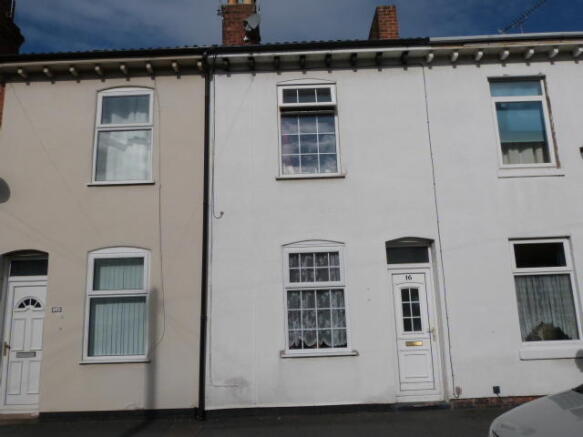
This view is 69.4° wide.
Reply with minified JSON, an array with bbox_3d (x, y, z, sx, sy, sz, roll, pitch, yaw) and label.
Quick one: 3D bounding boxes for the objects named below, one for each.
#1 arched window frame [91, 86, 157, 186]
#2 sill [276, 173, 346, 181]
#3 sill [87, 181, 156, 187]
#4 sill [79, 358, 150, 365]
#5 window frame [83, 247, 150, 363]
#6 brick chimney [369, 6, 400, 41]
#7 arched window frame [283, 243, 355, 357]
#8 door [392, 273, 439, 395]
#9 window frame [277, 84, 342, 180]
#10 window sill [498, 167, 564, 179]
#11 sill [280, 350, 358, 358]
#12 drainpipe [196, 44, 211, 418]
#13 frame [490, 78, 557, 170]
[{"bbox_3d":[-2.795,-1.401,7.139,1.021,1.729,0.100,-2,-10,1],"label":"arched window frame"},{"bbox_3d":[0.316,-0.662,6.877,1.116,0.064,0.120,-2,-10,1],"label":"sill"},{"bbox_3d":[-2.867,-0.594,7.168,1.150,0.050,0.130,-2,-10,0],"label":"sill"},{"bbox_3d":[-2.766,2.264,6.672,1.126,0.050,0.130,-2,-10,0],"label":"sill"},{"bbox_3d":[-2.698,1.338,6.632,1.034,1.761,0.100,-2,-10,1],"label":"window frame"},{"bbox_3d":[2.146,-4.151,9.810,0.442,0.988,1.100,-2,-10,1],"label":"brick chimney"},{"bbox_3d":[0.378,1.222,6.580,0.990,1.722,0.100,-2,-10,1],"label":"arched window frame"},{"bbox_3d":[1.994,1.831,6.849,0.650,1.921,0.070,-2,-10,0],"label":"door"},{"bbox_3d":[0.308,-1.532,7.345,1.031,1.691,0.080,-2,-10,0],"label":"window frame"},{"bbox_3d":[3.853,-0.730,6.824,1.040,0.136,0.120,-2,-10,1],"label":"window sill"},{"bbox_3d":[0.427,2.055,6.379,1.166,0.069,0.130,-2,-10,1],"label":"sill"},{"bbox_3d":[-1.425,0.111,6.961,0.100,5.973,0.120,-2,-10,0],"label":"drainpipe"},{"bbox_3d":[4.000,-1.658,7.350,0.955,1.651,0.080,-2,-10,0],"label":"frame"}]

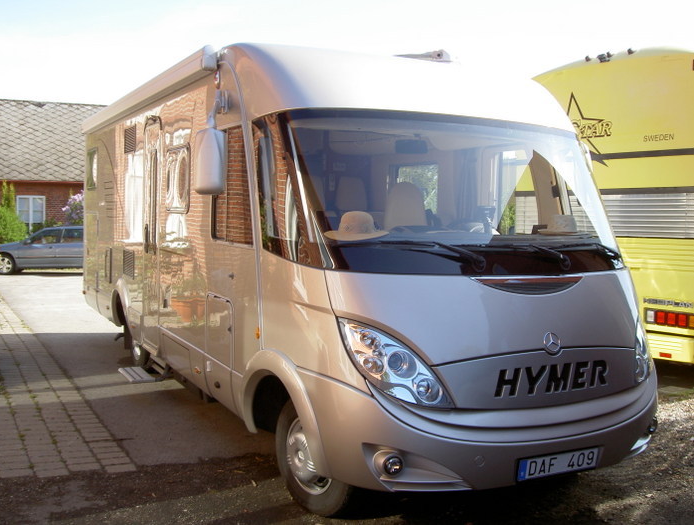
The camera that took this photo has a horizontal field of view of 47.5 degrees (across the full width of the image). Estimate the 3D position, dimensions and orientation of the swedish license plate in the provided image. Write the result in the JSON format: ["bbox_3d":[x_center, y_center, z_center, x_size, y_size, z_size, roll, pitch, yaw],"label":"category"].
[{"bbox_3d":[1.077,1.029,4.029,0.525,0.115,0.025,0,4,-27],"label":"swedish license plate"}]

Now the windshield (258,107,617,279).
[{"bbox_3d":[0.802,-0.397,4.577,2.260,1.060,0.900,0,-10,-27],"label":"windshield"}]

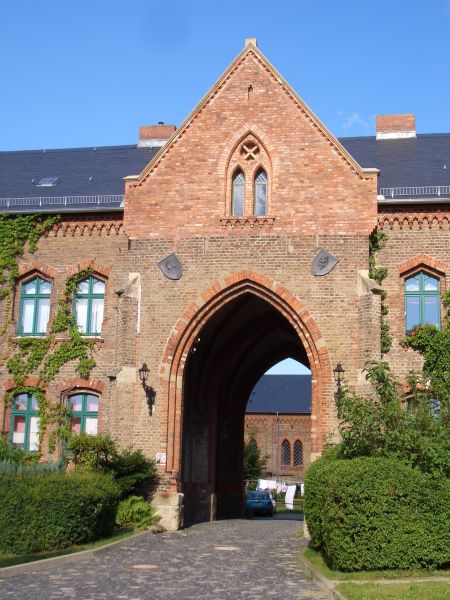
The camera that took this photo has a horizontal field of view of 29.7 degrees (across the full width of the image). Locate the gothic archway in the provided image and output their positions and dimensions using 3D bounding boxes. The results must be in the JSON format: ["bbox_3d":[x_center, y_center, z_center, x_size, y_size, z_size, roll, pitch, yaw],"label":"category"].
[{"bbox_3d":[0.570,2.536,21.850,4.300,6.500,1.200,0,-9,12],"label":"gothic archway"}]

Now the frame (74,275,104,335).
[{"bbox_3d":[-3.810,0.116,23.946,0.890,1.760,0.140,0,-9,12],"label":"frame"}]

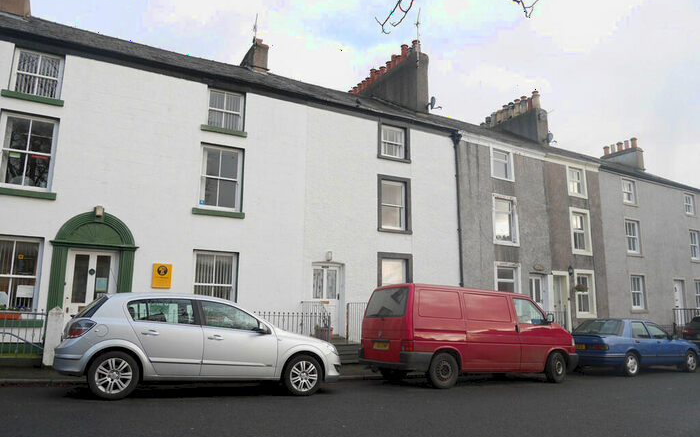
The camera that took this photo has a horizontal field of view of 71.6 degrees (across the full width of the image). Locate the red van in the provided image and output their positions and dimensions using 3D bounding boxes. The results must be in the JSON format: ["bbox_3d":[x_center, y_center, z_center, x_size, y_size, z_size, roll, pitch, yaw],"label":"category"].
[{"bbox_3d":[2.720,2.535,10.670,4.700,1.940,1.880,7,-12,-25],"label":"red van"}]

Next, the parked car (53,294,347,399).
[{"bbox_3d":[-2.152,1.991,7.812,4.250,1.460,1.780,8,-13,-23],"label":"parked car"}]

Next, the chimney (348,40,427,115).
[{"bbox_3d":[1.727,-5.285,21.483,0.589,3.339,5.000,6,-12,-27],"label":"chimney"}]

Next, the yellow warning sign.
[{"bbox_3d":[-4.510,1.397,11.654,0.431,0.562,0.040,6,-12,-27],"label":"yellow warning sign"}]

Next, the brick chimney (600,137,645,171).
[{"bbox_3d":[16.096,-3.568,28.764,0.754,2.122,2.141,7,-13,-32],"label":"brick chimney"}]

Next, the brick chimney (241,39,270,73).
[{"bbox_3d":[-3.927,-6.243,19.755,0.587,1.629,2.000,6,-12,-27],"label":"brick chimney"}]

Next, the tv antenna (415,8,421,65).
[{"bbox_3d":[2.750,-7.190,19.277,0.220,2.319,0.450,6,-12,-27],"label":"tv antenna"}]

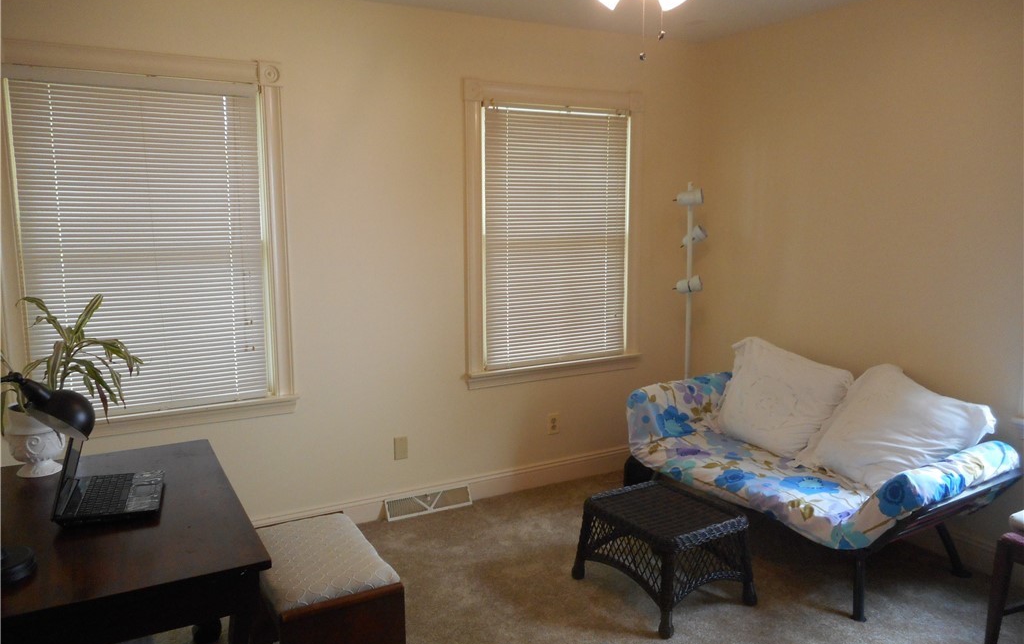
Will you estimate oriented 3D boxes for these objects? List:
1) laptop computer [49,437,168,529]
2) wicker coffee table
[{"bbox_3d":[-1.078,0.370,1.988,0.240,0.250,0.325,-3,9,-17],"label":"laptop computer"},{"bbox_3d":[0.605,0.912,2.955,0.475,0.345,0.550,-6,10,-32],"label":"wicker coffee table"}]

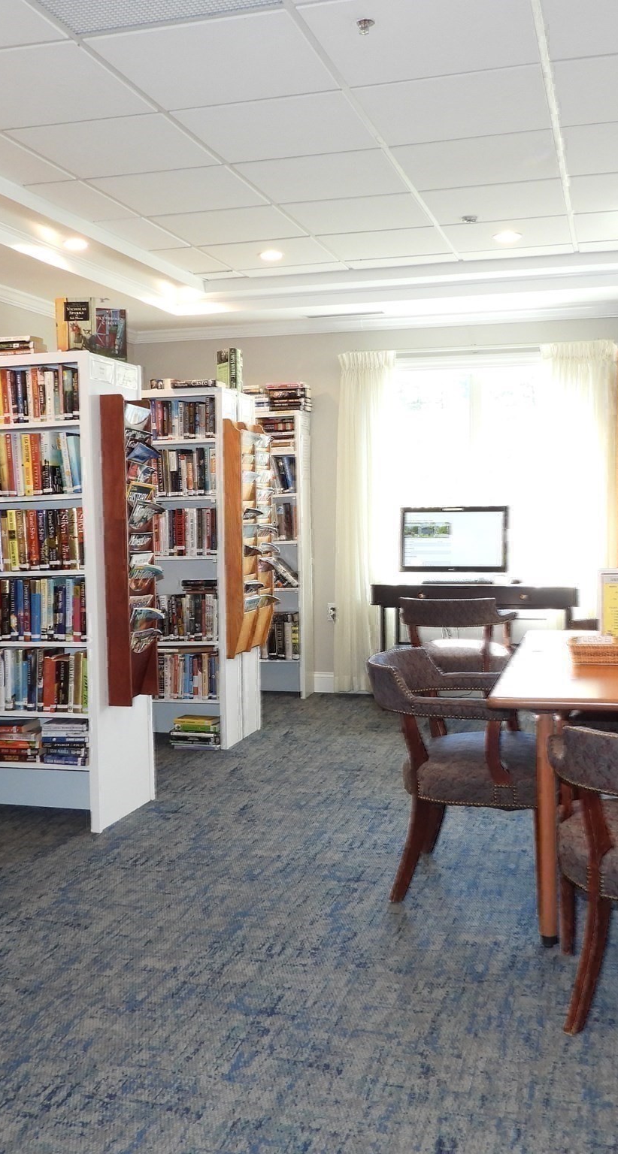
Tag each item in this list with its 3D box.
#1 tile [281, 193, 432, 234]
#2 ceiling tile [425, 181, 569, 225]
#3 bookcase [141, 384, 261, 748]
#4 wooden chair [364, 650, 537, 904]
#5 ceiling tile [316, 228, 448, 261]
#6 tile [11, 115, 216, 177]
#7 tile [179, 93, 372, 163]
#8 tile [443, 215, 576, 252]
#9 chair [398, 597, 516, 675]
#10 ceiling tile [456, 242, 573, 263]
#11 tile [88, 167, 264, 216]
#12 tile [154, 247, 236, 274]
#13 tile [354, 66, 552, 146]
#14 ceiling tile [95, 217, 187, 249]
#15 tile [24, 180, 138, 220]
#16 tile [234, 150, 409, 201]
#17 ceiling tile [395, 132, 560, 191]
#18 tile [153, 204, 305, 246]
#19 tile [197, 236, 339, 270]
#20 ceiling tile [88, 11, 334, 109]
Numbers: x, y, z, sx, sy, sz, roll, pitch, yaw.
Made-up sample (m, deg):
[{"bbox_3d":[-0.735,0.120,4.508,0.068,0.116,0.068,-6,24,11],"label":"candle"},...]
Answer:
[{"bbox_3d":[0.229,-1.651,4.844,0.600,0.024,0.595,0,4,16],"label":"tile"},{"bbox_3d":[0.819,-1.649,4.674,0.600,0.024,0.595,0,4,16],"label":"ceiling tile"},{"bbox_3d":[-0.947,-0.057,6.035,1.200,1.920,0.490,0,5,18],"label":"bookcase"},{"bbox_3d":[0.504,0.647,3.587,0.600,0.765,0.600,0,4,16],"label":"wooden chair"},{"bbox_3d":[0.391,-1.696,5.417,0.600,0.024,0.595,0,4,16],"label":"ceiling tile"},{"bbox_3d":[-0.693,-1.566,3.874,0.600,0.024,0.595,0,4,16],"label":"tile"},{"bbox_3d":[-0.098,-1.557,3.702,0.597,0.020,0.597,0,5,16],"label":"tile"},{"bbox_3d":[0.999,-1.708,5.304,0.597,0.020,0.597,0,5,16],"label":"tile"},{"bbox_3d":[0.841,0.466,6.032,0.600,0.765,0.600,0,4,16],"label":"chair"},{"bbox_3d":[1.101,-1.738,5.680,0.600,0.020,0.190,0,5,16],"label":"ceiling tile"},{"bbox_3d":[-0.522,-1.609,4.443,0.600,0.020,0.600,0,5,16],"label":"tile"},{"bbox_3d":[-0.621,-1.718,5.774,0.260,0.025,0.600,0,4,16],"label":"tile"},{"bbox_3d":[0.491,-1.553,3.526,0.597,0.020,0.597,0,5,16],"label":"tile"},{"bbox_3d":[-0.781,-1.657,5.134,0.241,0.024,0.595,0,4,16],"label":"ceiling tile"},{"bbox_3d":[-0.948,-1.613,4.569,0.270,0.020,0.597,0,5,16],"label":"tile"},{"bbox_3d":[0.065,-1.609,4.285,0.605,0.030,0.605,0,5,16],"label":"tile"},{"bbox_3d":[0.654,-1.607,4.117,0.605,0.030,0.605,0,5,16],"label":"ceiling tile"},{"bbox_3d":[-0.364,-1.659,5.036,0.605,0.030,0.605,0,5,16],"label":"tile"},{"bbox_3d":[-0.200,-1.699,5.594,0.600,0.024,0.595,0,4,16],"label":"tile"},{"bbox_3d":[-0.268,-1.537,3.175,0.605,0.025,0.605,0,4,16],"label":"ceiling tile"}]

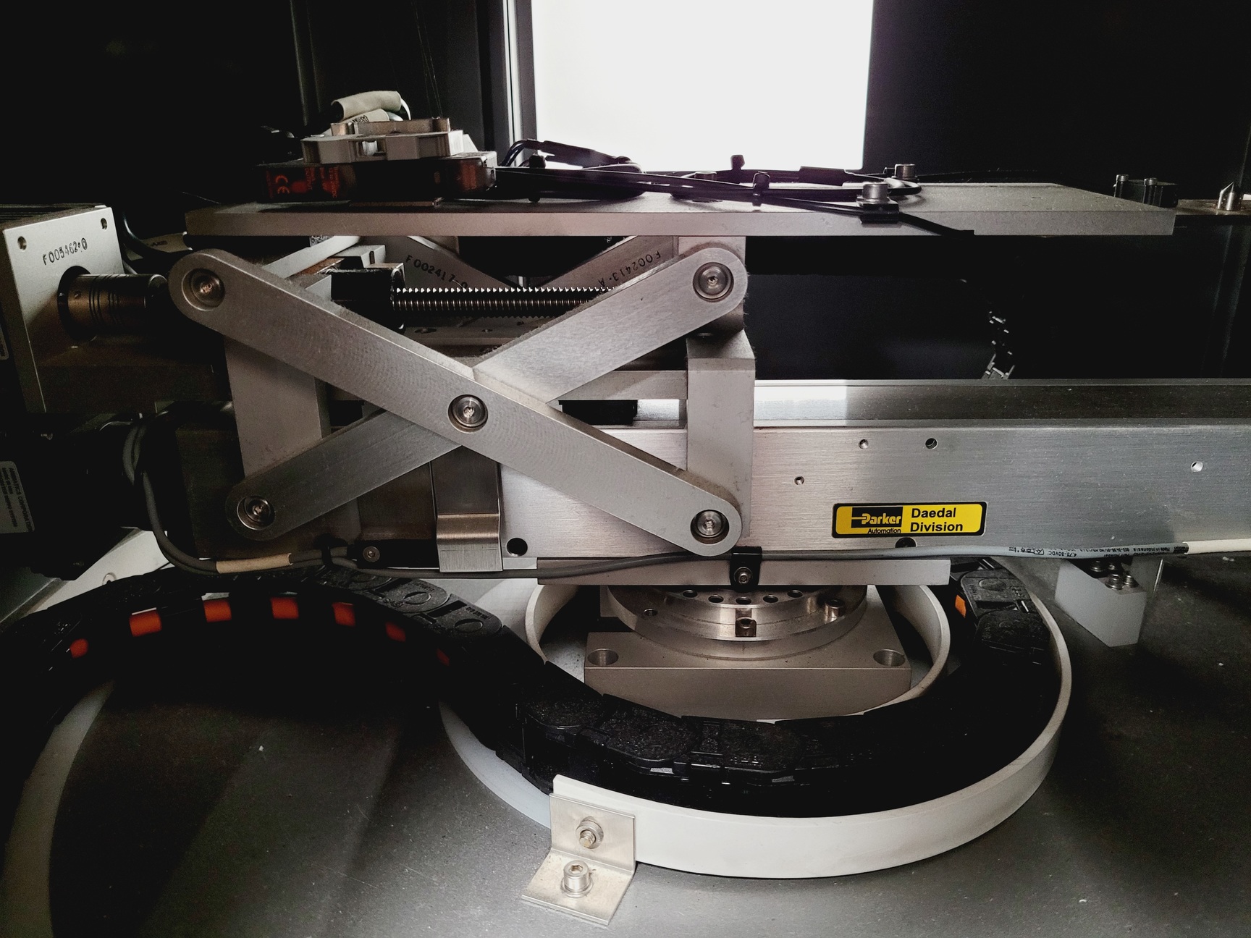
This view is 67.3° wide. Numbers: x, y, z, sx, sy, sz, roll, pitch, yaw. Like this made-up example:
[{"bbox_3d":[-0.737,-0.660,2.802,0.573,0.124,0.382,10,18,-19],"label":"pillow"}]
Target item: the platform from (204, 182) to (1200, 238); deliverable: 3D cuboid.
[{"bbox_3d":[0.020,-0.112,0.402,0.367,0.009,0.109,0,22,1],"label":"platform"}]

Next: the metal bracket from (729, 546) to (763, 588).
[{"bbox_3d":[0.053,0.044,0.418,0.015,0.019,0.007,0,22,1],"label":"metal bracket"}]

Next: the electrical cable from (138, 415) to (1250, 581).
[{"bbox_3d":[0.027,0.011,0.419,0.493,0.073,0.033,0,22,1],"label":"electrical cable"}]

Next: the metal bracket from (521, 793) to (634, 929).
[{"bbox_3d":[-0.017,0.140,0.339,0.033,0.029,0.026,8,23,19],"label":"metal bracket"}]

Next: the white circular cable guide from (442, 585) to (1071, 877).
[{"bbox_3d":[0.056,0.081,0.478,0.306,0.026,0.306,0,22,0],"label":"white circular cable guide"}]

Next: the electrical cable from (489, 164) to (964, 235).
[{"bbox_3d":[0.035,-0.110,0.381,0.182,0.019,0.080,0,22,1],"label":"electrical cable"}]

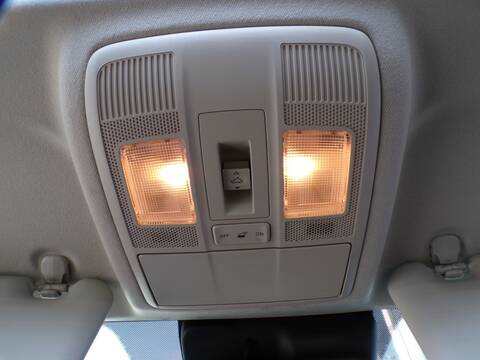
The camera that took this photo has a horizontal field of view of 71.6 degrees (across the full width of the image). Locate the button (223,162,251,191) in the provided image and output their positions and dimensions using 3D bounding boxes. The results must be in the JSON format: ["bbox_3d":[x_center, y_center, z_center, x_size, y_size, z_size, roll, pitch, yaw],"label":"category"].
[{"bbox_3d":[-0.003,-0.003,0.252,0.021,0.010,0.020,-3,-65,3],"label":"button"}]

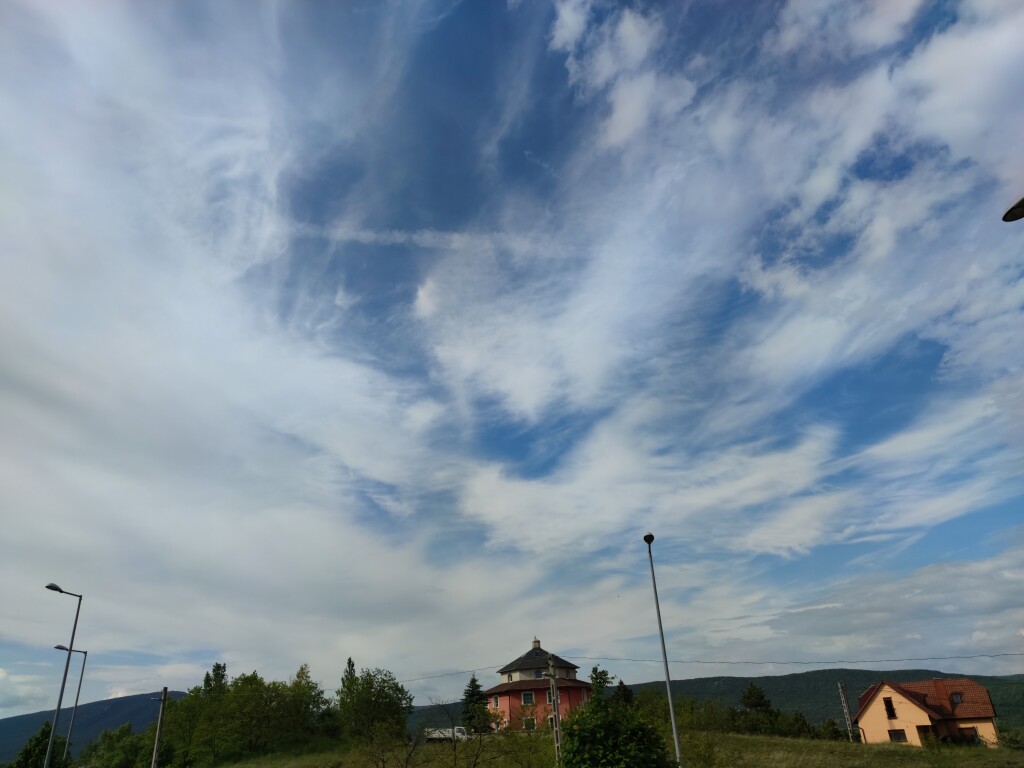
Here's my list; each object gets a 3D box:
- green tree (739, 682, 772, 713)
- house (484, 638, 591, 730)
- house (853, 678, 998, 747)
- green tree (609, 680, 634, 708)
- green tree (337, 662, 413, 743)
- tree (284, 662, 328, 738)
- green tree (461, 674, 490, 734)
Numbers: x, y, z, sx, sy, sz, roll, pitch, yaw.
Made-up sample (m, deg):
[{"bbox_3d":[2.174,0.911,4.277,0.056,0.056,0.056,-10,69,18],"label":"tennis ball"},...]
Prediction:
[{"bbox_3d":[33.749,44.223,97.208,4.380,6.110,4.380,-10,-26,15],"label":"green tree"},{"bbox_3d":[3.438,39.872,93.895,14.110,11.460,12.560,-3,-25,1],"label":"house"},{"bbox_3d":[44.792,35.730,77.337,13.190,6.420,10.610,-17,-29,27],"label":"house"},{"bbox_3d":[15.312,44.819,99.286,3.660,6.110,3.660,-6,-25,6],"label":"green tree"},{"bbox_3d":[-14.273,33.062,73.702,7.250,7.600,7.250,2,-26,-10],"label":"green tree"},{"bbox_3d":[-20.952,32.422,72.389,4.150,7.400,4.150,4,-26,-15],"label":"tree"},{"bbox_3d":[-4.400,38.639,85.596,3.510,6.610,3.510,-1,-25,-4],"label":"green tree"}]

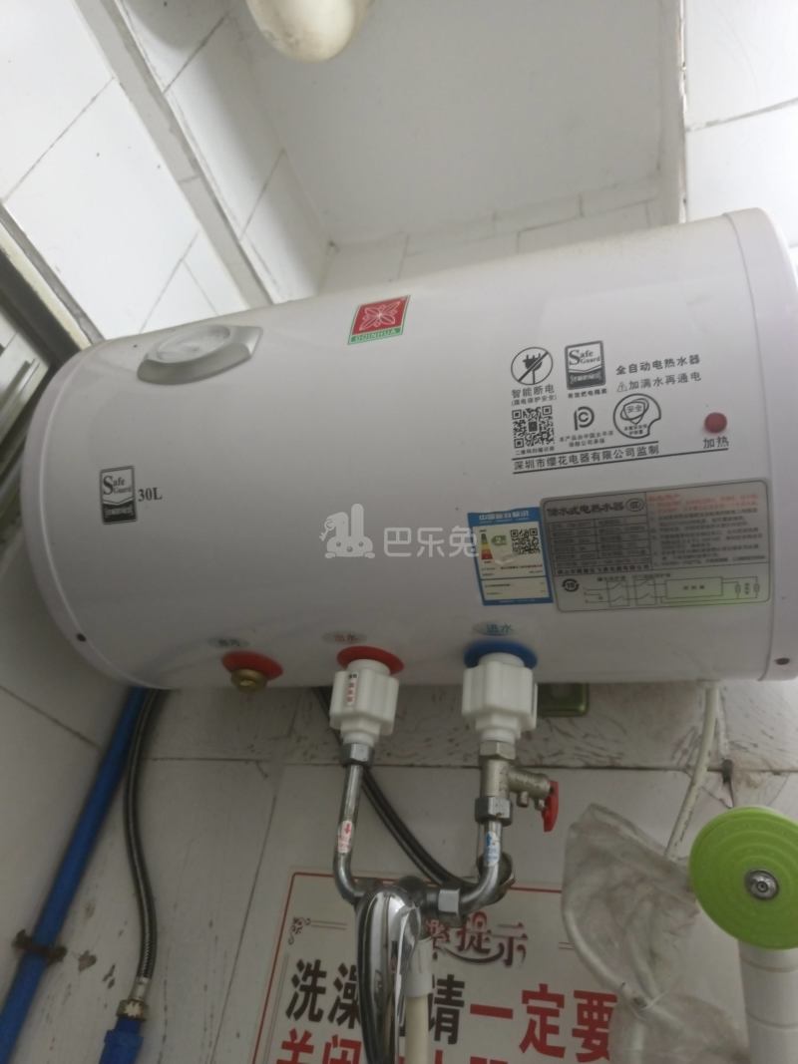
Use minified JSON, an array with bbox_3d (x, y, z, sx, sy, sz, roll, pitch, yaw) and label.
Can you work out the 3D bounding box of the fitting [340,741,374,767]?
[{"bbox_3d":[-0.030,0.161,0.511,0.025,0.013,0.023,20,-39,-11],"label":"fitting"}]

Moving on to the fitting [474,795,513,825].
[{"bbox_3d":[0.062,0.180,0.456,0.025,0.013,0.023,13,-38,-3],"label":"fitting"}]

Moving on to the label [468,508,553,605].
[{"bbox_3d":[0.071,0.018,0.452,0.045,0.004,0.067,-5,-69,18],"label":"label"}]

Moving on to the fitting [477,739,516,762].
[{"bbox_3d":[0.067,0.149,0.481,0.026,0.011,0.024,22,-40,-14],"label":"fitting"}]

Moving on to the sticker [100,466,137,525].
[{"bbox_3d":[-0.219,-0.029,0.550,0.031,0.043,0.002,-5,-2,19],"label":"sticker"}]

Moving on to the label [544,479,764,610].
[{"bbox_3d":[0.158,0.013,0.438,0.128,0.005,0.080,-5,-68,19],"label":"label"}]

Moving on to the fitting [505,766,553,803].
[{"bbox_3d":[0.087,0.170,0.471,0.030,0.019,0.015,15,-38,-5],"label":"fitting"}]

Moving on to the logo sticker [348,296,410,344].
[{"bbox_3d":[-0.014,-0.158,0.523,0.041,0.050,0.003,-5,-40,19],"label":"logo sticker"}]

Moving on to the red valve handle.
[{"bbox_3d":[0.100,0.181,0.466,0.010,0.031,0.011,15,-38,-5],"label":"red valve handle"}]

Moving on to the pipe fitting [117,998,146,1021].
[{"bbox_3d":[-0.232,0.415,0.614,0.026,0.013,0.024,2,-39,11],"label":"pipe fitting"}]

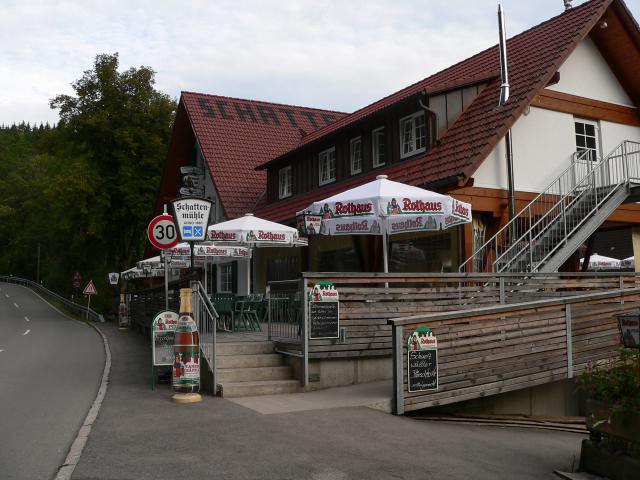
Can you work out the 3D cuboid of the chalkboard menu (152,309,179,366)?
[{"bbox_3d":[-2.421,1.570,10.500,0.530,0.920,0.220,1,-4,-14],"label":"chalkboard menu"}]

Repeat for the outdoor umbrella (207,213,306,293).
[{"bbox_3d":[-2.051,0.769,19.500,3.450,3.050,3.450,2,-5,-27],"label":"outdoor umbrella"}]

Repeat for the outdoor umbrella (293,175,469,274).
[{"bbox_3d":[1.299,0.273,13.400,3.500,3.100,3.500,2,-5,-27],"label":"outdoor umbrella"}]

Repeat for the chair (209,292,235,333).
[{"bbox_3d":[-2.011,1.485,13.800,0.550,0.810,0.570,1,-4,-14],"label":"chair"}]

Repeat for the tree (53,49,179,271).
[{"bbox_3d":[-14.271,-4.729,46.000,8.800,16.500,8.800,-1,-4,0],"label":"tree"}]

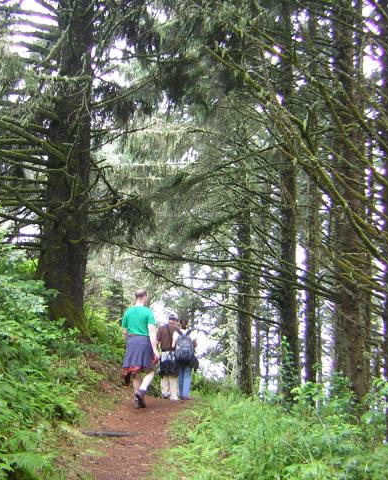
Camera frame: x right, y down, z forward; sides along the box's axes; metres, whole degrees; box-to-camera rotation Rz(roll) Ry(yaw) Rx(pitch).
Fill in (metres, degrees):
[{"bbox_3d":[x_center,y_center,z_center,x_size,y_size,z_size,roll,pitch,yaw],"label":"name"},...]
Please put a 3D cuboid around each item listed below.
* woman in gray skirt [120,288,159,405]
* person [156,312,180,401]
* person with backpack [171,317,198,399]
[{"bbox_3d":[-0.815,1.626,9.950,0.570,1.770,0.680,-1,-5,8],"label":"woman in gray skirt"},{"bbox_3d":[-0.471,2.229,12.750,0.500,1.690,0.440,-1,-5,8],"label":"person"},{"bbox_3d":[-0.176,2.289,12.750,0.520,1.560,0.480,-1,-5,10],"label":"person with backpack"}]

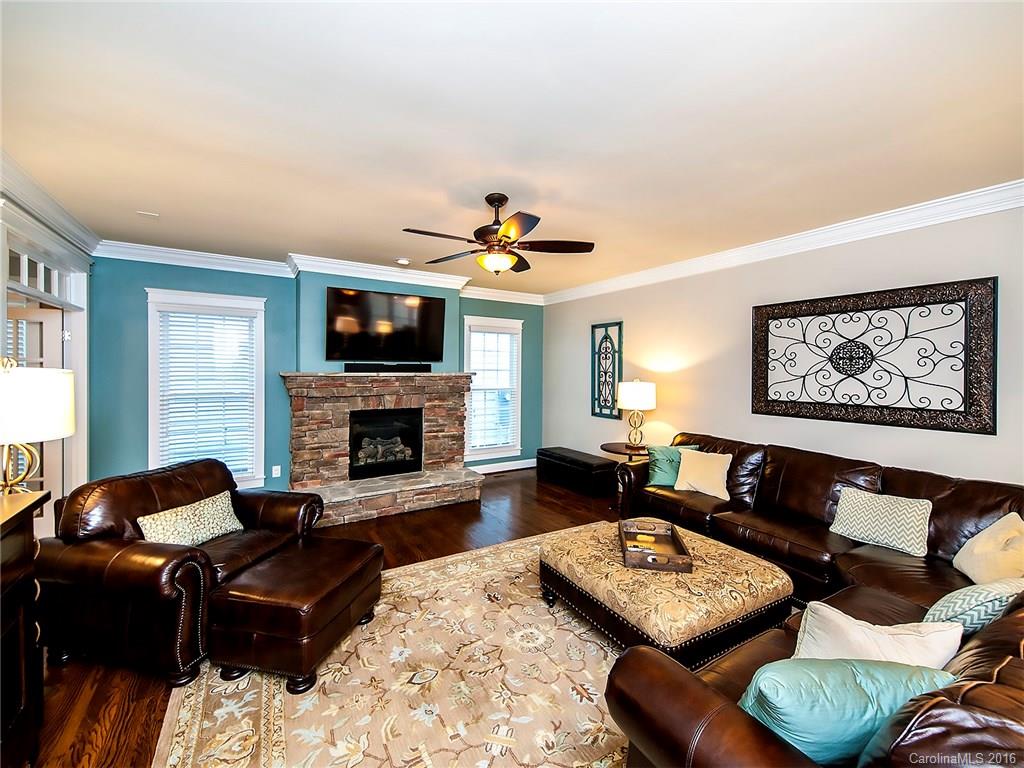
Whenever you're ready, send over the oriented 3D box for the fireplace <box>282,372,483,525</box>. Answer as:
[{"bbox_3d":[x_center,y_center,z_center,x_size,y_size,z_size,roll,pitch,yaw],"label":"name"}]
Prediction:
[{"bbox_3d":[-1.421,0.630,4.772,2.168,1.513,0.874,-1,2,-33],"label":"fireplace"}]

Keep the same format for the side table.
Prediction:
[{"bbox_3d":[1.321,1.068,4.643,0.655,0.694,0.655,-1,2,-33],"label":"side table"}]

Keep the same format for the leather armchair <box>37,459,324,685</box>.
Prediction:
[{"bbox_3d":[-1.922,0.996,2.605,0.975,0.920,1.201,1,2,12],"label":"leather armchair"}]

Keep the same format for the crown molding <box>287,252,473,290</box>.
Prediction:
[{"bbox_3d":[-1.425,-1.274,4.820,2.067,0.137,0.148,-1,2,-33],"label":"crown molding"}]

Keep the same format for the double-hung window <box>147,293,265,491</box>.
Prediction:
[{"bbox_3d":[-3.145,0.111,4.342,0.967,2.067,0.101,-1,2,-33],"label":"double-hung window"}]

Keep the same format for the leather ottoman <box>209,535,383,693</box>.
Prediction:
[{"bbox_3d":[-1.153,1.235,2.306,0.554,0.476,0.710,1,2,12],"label":"leather ottoman"}]

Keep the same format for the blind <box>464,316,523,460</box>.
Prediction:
[{"bbox_3d":[-0.259,0.069,6.199,0.983,2.075,0.101,-1,2,-33],"label":"blind"}]

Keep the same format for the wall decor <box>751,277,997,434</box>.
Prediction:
[{"bbox_3d":[2.669,-0.199,3.254,0.058,0.997,1.501,-1,2,-33],"label":"wall decor"}]

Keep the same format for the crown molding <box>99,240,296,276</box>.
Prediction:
[{"bbox_3d":[-3.138,-1.269,4.225,1.675,0.137,0.128,-1,2,-33],"label":"crown molding"}]

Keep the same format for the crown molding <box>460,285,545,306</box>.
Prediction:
[{"bbox_3d":[-0.133,-1.308,6.158,1.602,0.137,0.128,-1,2,-33],"label":"crown molding"}]

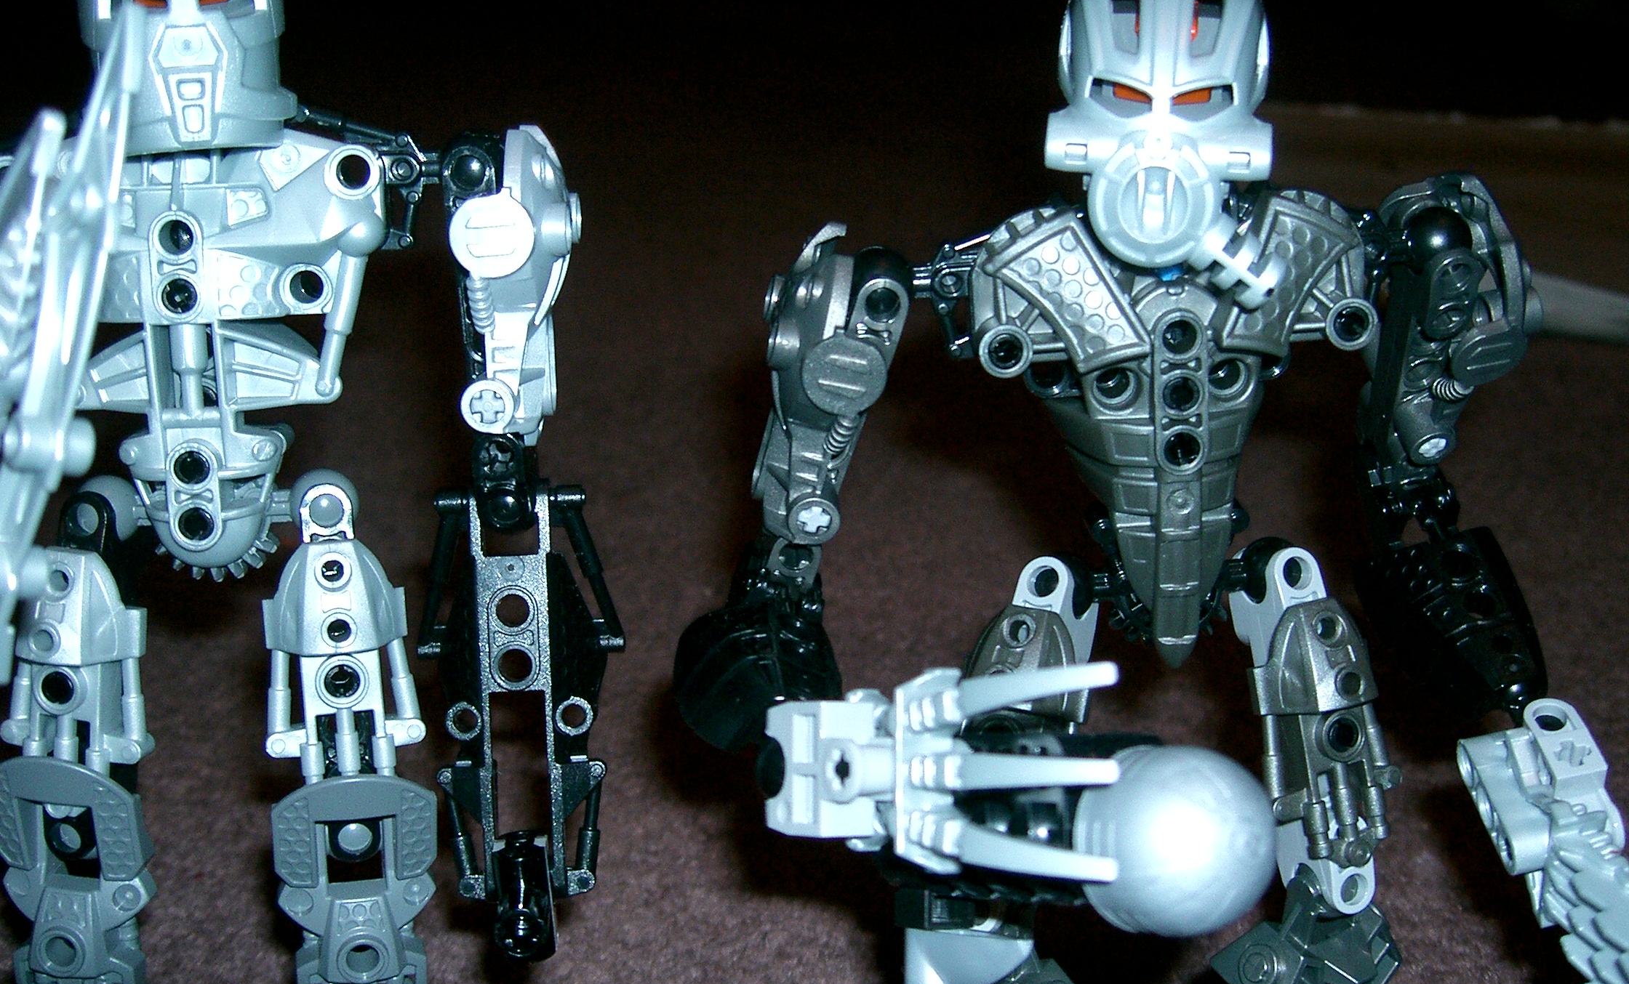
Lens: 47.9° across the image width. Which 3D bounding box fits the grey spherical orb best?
[{"bbox_3d":[0.048,0.046,0.243,0.025,0.025,0.025,1,20,0],"label":"grey spherical orb"}]

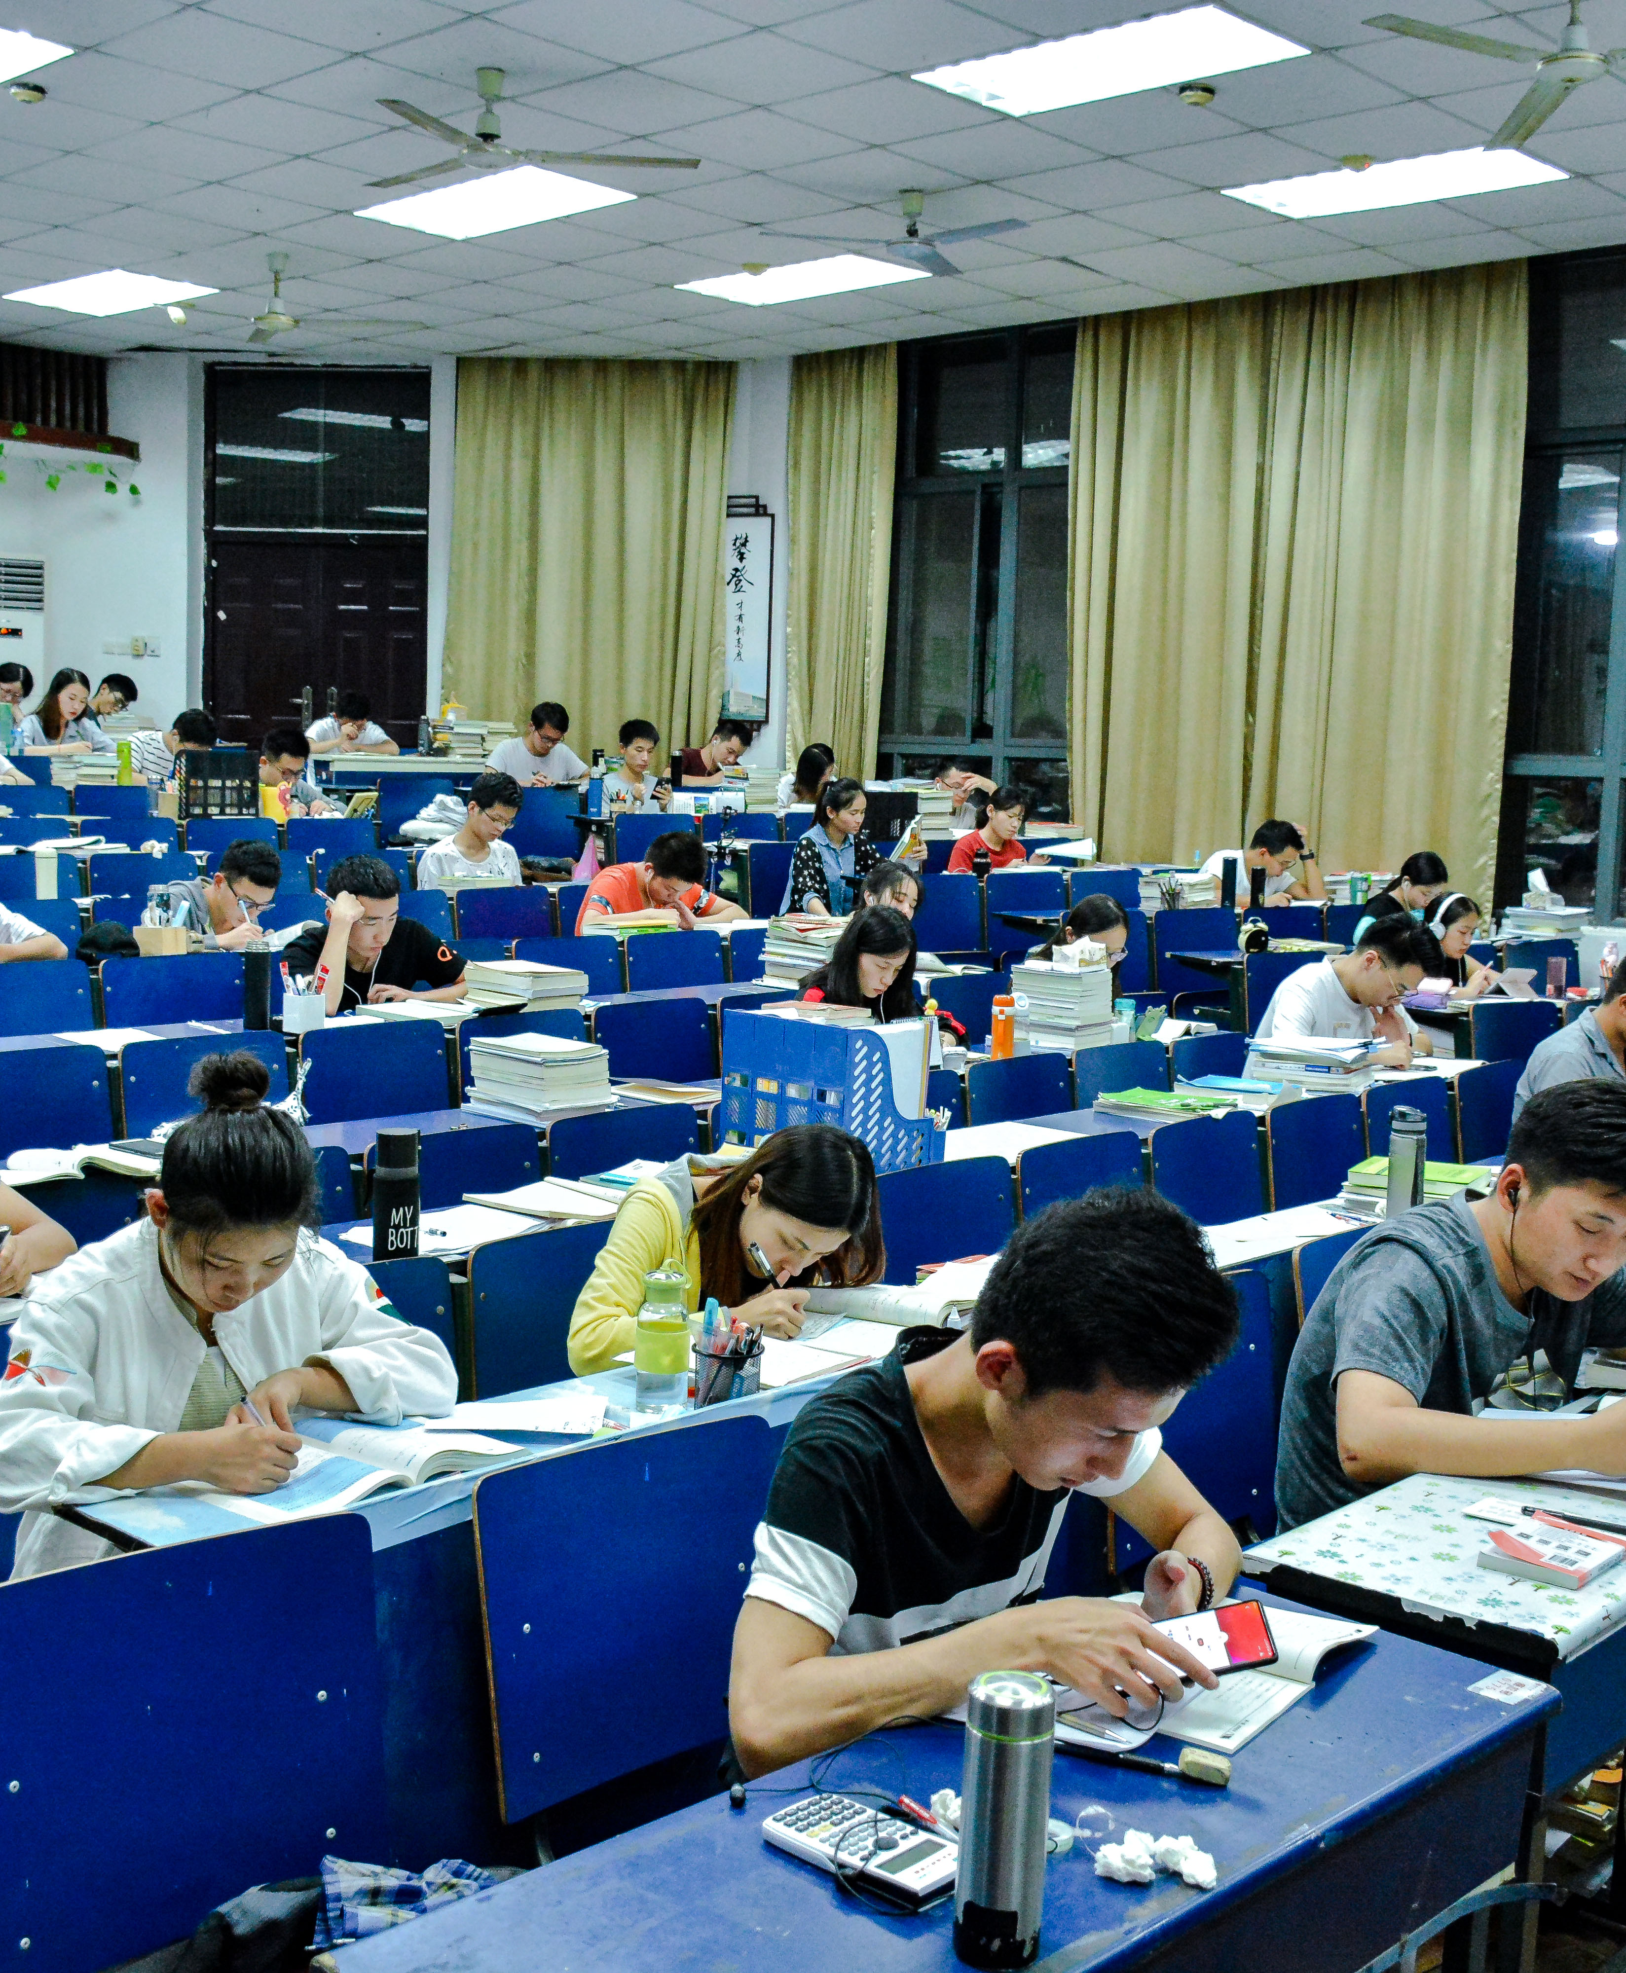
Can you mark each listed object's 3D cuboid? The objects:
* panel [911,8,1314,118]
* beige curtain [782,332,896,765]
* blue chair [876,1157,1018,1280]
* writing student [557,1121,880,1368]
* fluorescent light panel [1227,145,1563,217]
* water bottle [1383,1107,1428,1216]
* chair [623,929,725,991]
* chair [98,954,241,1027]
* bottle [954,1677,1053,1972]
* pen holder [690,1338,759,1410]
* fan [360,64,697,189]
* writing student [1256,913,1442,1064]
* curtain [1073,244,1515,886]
[{"bbox_3d":[0.913,-2.897,6.902,1.190,0.090,0.600,7,8,43],"label":"panel"},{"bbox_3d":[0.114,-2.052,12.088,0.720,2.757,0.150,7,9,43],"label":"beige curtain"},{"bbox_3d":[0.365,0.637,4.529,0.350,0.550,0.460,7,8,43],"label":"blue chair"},{"bbox_3d":[-0.139,0.703,3.629,0.620,1.000,0.620,7,8,43],"label":"writing student"},{"bbox_3d":[2.141,-3.004,8.218,1.190,0.060,0.590,7,8,43],"label":"fluorescent light panel"},{"bbox_3d":[1.156,0.341,4.304,0.073,0.234,0.075,7,8,43],"label":"water bottle"},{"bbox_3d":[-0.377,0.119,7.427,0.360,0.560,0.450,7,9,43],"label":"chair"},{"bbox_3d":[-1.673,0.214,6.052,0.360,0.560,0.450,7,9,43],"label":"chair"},{"bbox_3d":[0.140,0.616,1.645,0.066,0.203,0.066,1,6,0],"label":"bottle"},{"bbox_3d":[-0.105,0.495,2.760,0.088,0.092,0.088,1,6,0],"label":"pen holder"},{"bbox_3d":[-0.981,-2.780,7.094,1.230,0.320,1.150,1,6,-3],"label":"fan"},{"bbox_3d":[1.484,0.395,6.205,0.700,1.200,0.520,7,9,43],"label":"writing student"},{"bbox_3d":[2.113,-1.681,10.284,2.298,3.000,0.200,6,8,40],"label":"curtain"}]

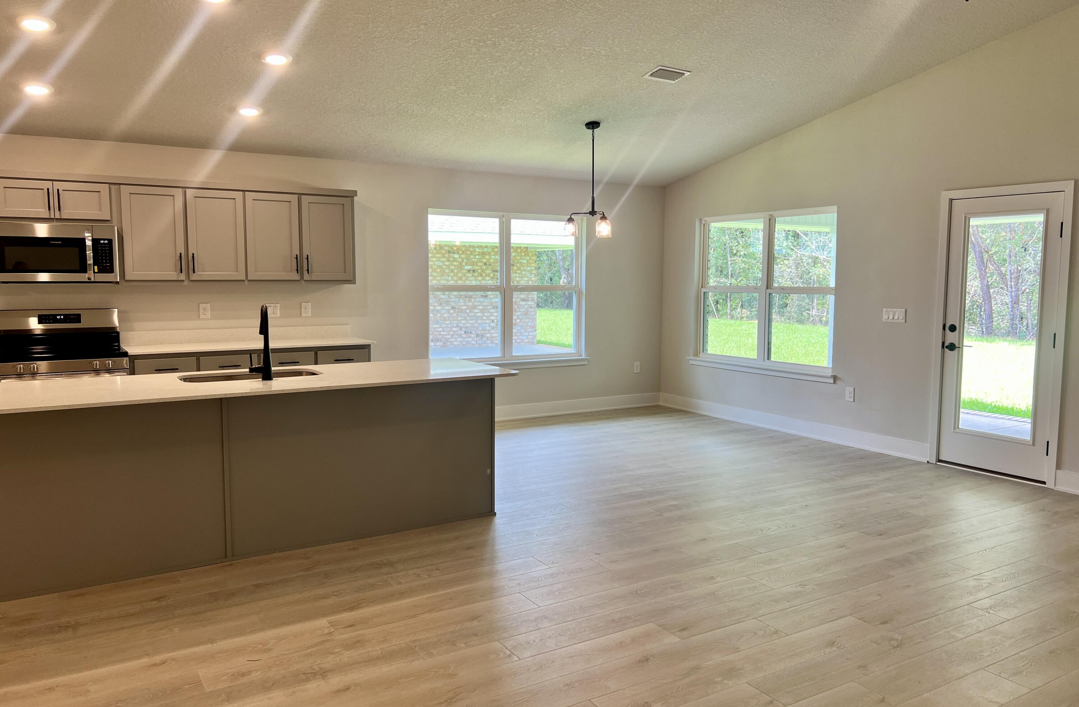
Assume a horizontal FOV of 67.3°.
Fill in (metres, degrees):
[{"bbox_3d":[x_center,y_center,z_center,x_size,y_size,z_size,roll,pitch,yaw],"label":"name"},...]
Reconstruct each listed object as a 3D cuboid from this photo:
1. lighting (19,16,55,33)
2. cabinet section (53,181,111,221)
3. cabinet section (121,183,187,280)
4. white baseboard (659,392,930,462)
[{"bbox_3d":[-2.736,-1.789,4.409,0.190,0.030,0.190,-3,-5,-32],"label":"lighting"},{"bbox_3d":[-3.396,-1.111,6.015,0.373,0.283,0.322,-3,6,-32],"label":"cabinet section"},{"bbox_3d":[-3.002,-0.916,6.279,0.448,0.719,0.322,-3,6,-32],"label":"cabinet section"},{"bbox_3d":[2.242,0.661,7.870,0.030,0.144,3.299,-3,6,-32],"label":"white baseboard"}]

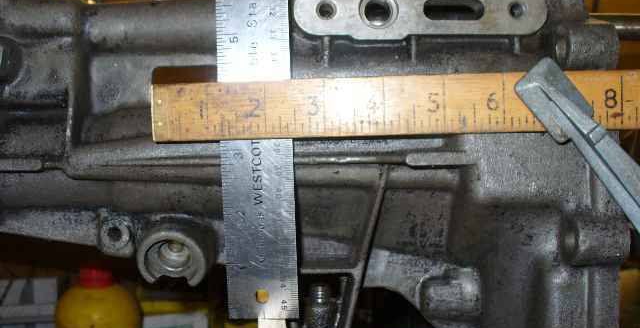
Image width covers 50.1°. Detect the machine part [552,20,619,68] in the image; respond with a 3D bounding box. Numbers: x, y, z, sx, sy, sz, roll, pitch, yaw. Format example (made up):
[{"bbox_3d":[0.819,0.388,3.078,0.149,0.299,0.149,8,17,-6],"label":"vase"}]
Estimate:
[{"bbox_3d":[0.121,-0.054,0.314,0.024,0.022,0.022,0,1,0],"label":"machine part"}]

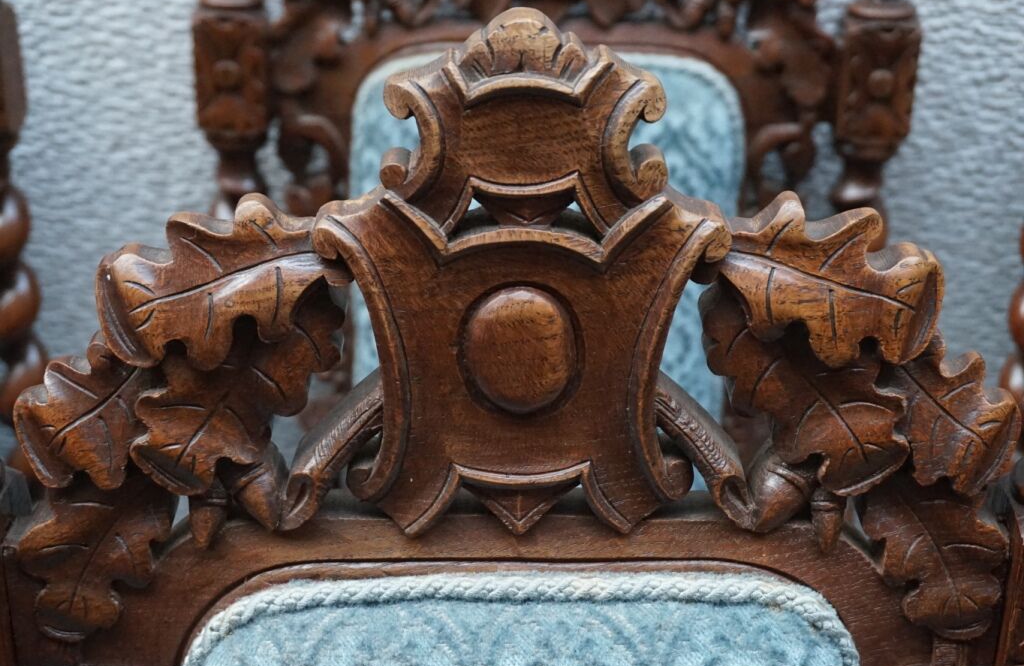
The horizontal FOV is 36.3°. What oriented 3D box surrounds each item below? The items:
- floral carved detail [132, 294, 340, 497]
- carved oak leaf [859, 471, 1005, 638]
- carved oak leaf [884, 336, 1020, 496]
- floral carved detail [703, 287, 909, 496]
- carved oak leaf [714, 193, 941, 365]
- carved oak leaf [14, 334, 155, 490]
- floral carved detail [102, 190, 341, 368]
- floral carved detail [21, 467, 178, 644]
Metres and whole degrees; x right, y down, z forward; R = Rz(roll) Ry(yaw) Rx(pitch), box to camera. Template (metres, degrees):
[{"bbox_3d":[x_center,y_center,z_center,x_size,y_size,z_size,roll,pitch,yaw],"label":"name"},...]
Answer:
[{"bbox_3d":[-0.123,0.029,0.711,0.090,0.089,0.036,0,20,0],"label":"floral carved detail"},{"bbox_3d":[0.198,0.105,0.736,0.061,0.075,0.032,0,20,0],"label":"carved oak leaf"},{"bbox_3d":[0.199,0.038,0.710,0.054,0.068,0.036,0,20,0],"label":"carved oak leaf"},{"bbox_3d":[0.131,0.026,0.710,0.088,0.091,0.036,0,20,0],"label":"floral carved detail"},{"bbox_3d":[0.137,-0.024,0.682,0.091,0.072,0.036,0,20,0],"label":"carved oak leaf"},{"bbox_3d":[-0.193,0.036,0.709,0.057,0.066,0.036,0,20,0],"label":"carved oak leaf"},{"bbox_3d":[-0.124,-0.022,0.682,0.105,0.072,0.036,0,20,0],"label":"floral carved detail"},{"bbox_3d":[-0.195,0.105,0.736,0.068,0.079,0.032,0,20,0],"label":"floral carved detail"}]

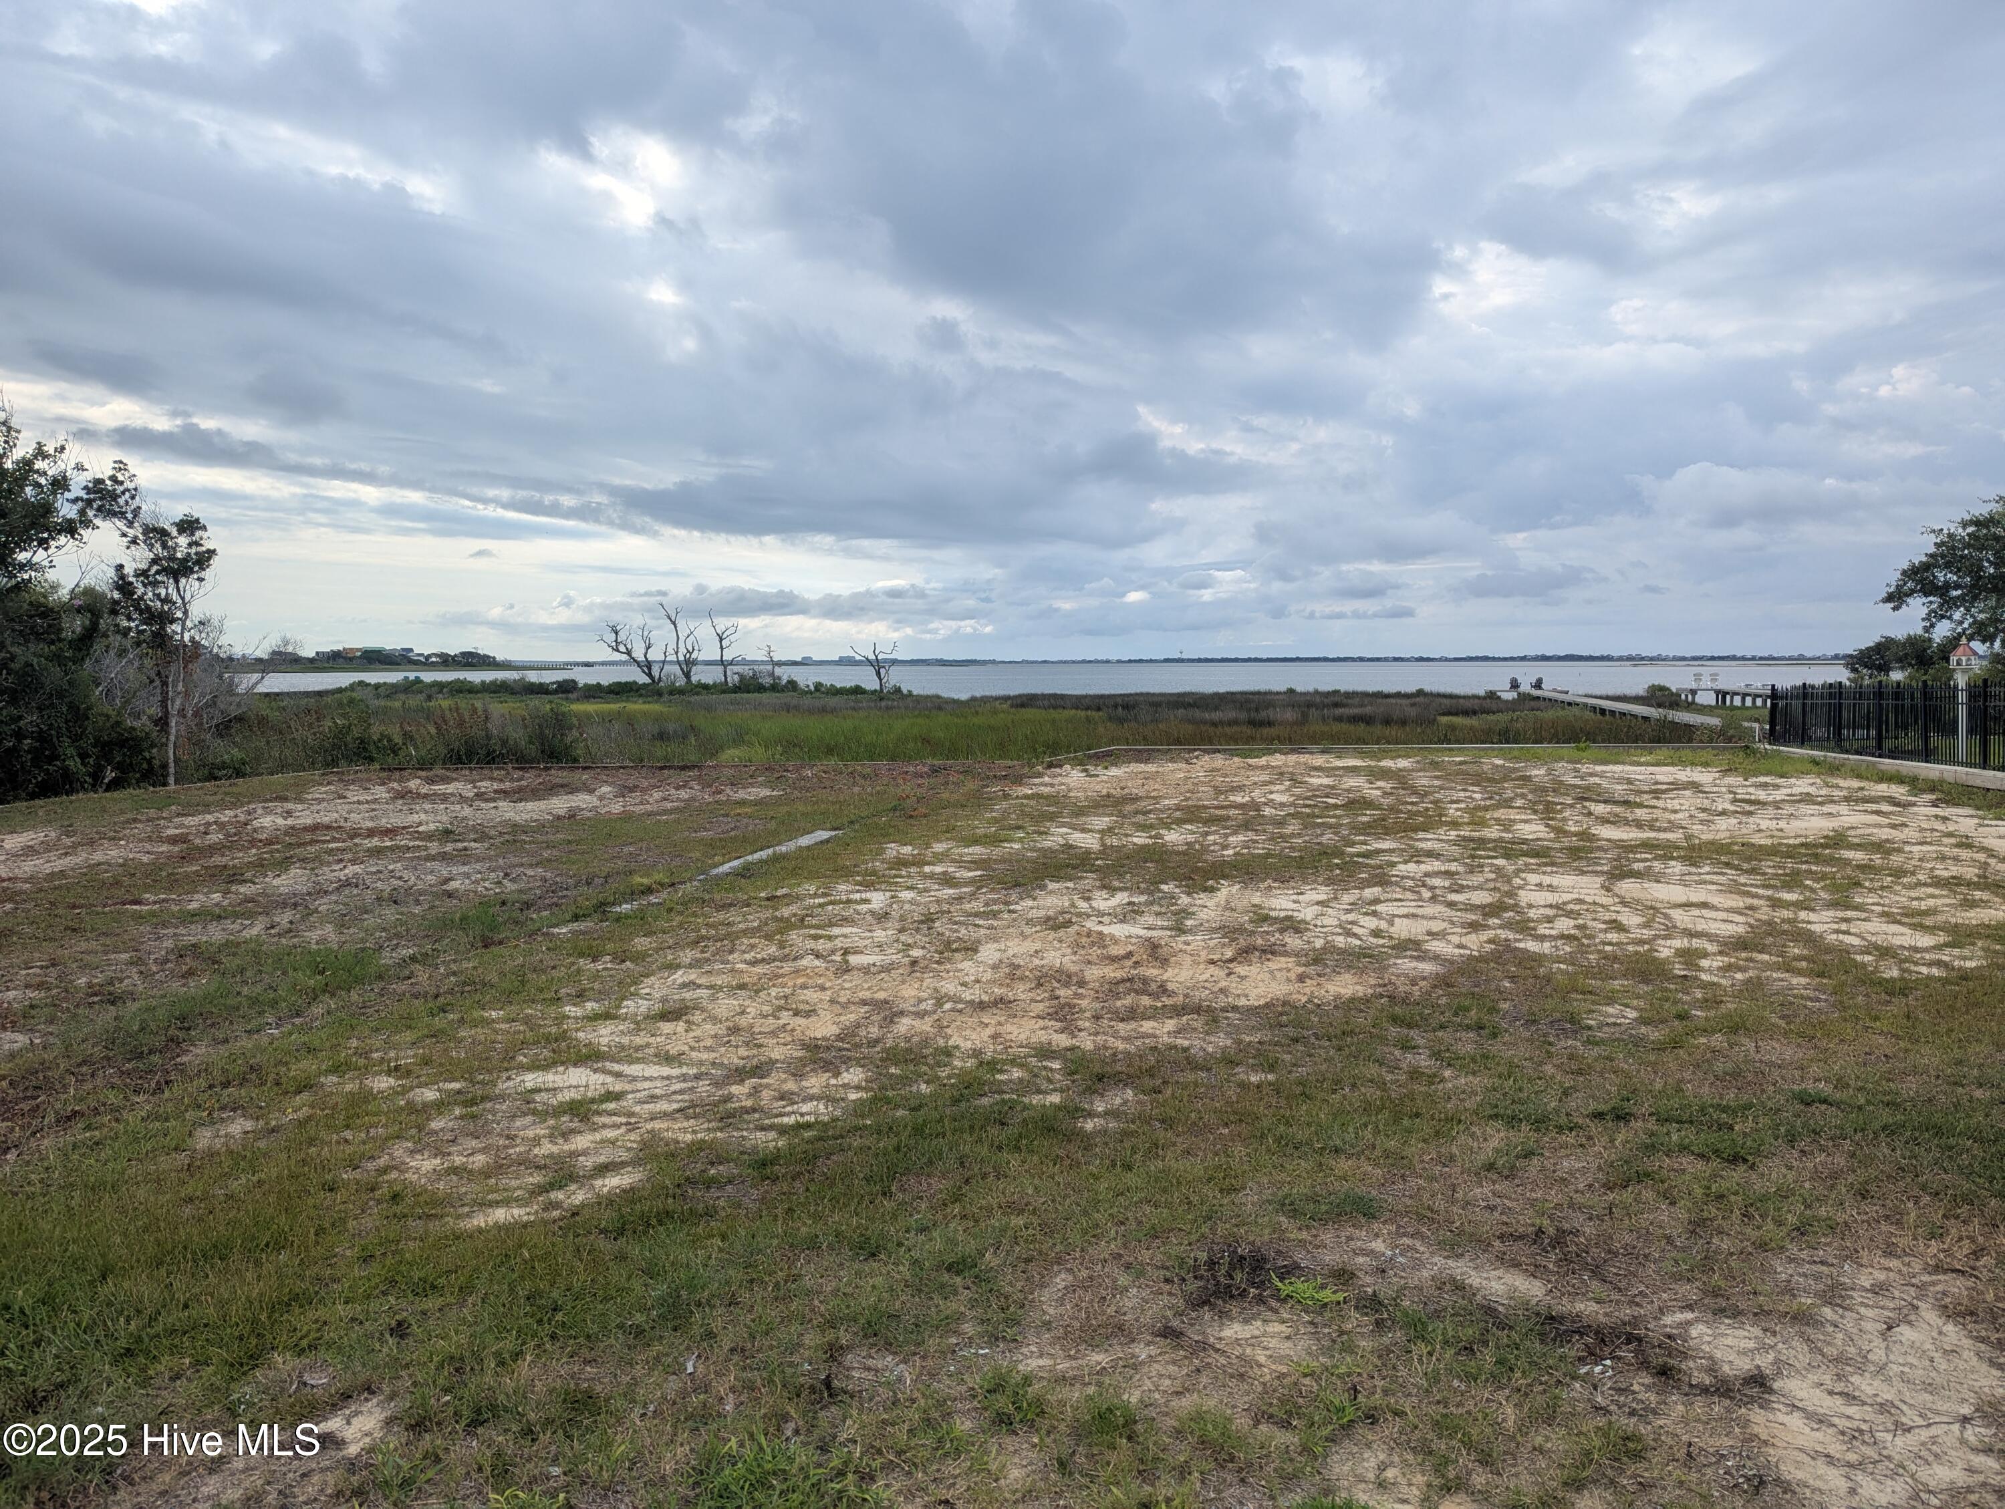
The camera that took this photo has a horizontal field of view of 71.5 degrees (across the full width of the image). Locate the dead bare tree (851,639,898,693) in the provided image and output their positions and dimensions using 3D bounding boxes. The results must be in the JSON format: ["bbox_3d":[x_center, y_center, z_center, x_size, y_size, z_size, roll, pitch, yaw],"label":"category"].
[{"bbox_3d":[-9.934,-6.685,107.000,3.600,4.500,3.300,-1,4,-5],"label":"dead bare tree"}]

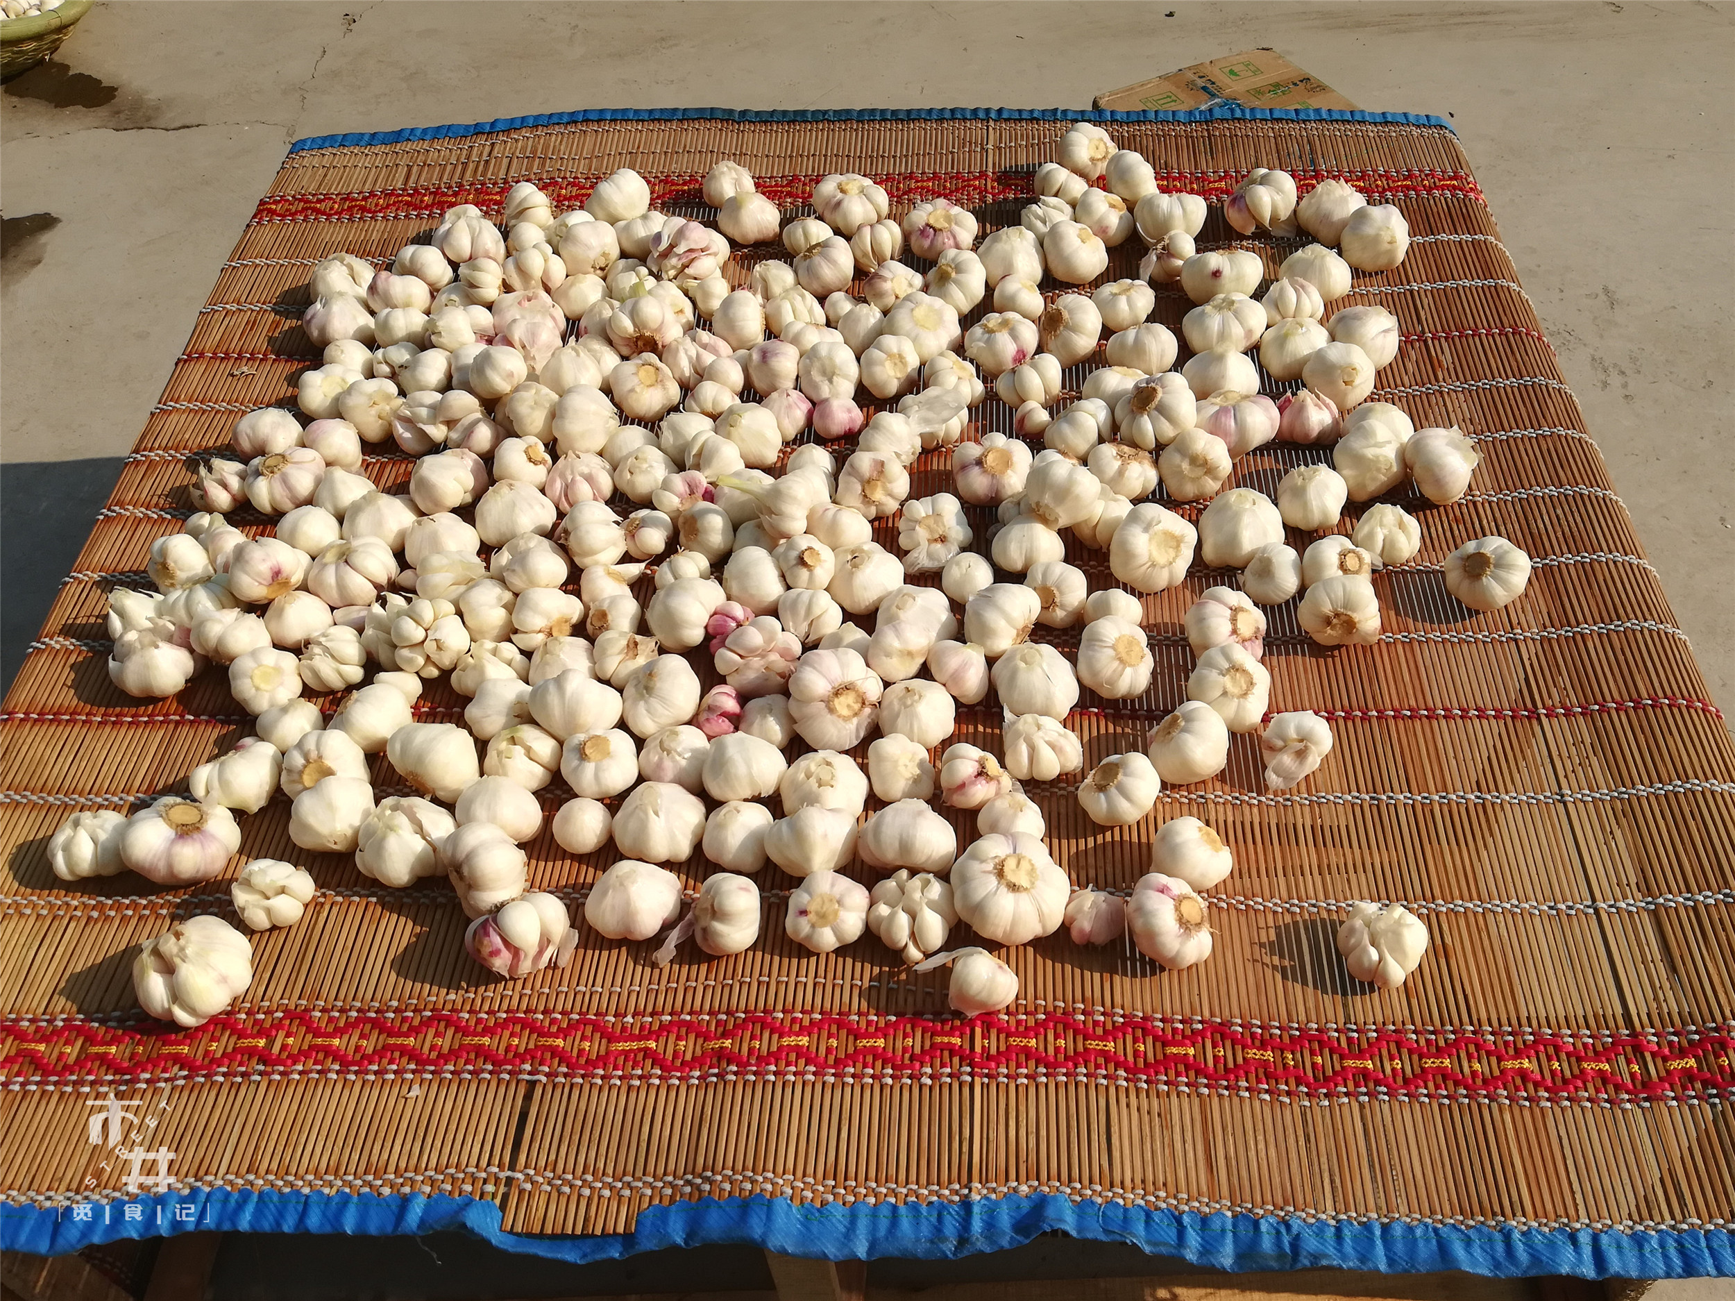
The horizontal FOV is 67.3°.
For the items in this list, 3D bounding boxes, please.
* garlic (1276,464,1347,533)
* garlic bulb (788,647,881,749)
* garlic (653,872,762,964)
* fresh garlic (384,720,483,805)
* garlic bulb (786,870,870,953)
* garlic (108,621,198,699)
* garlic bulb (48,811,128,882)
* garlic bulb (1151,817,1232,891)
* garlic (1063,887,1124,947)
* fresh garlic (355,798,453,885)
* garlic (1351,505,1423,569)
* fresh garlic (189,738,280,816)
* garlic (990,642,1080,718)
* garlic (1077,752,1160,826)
[{"bbox_3d":[0.293,-0.100,0.858,0.048,0.042,0.048,0,52,4],"label":"garlic"},{"bbox_3d":[-0.019,0.028,0.763,0.055,0.055,0.061,1,53,3],"label":"garlic bulb"},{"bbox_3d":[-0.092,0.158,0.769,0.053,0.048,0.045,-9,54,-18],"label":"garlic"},{"bbox_3d":[-0.283,0.073,0.850,0.058,0.053,0.053,38,71,-12],"label":"fresh garlic"},{"bbox_3d":[-0.023,0.151,0.756,0.049,0.039,0.049,1,53,3],"label":"garlic bulb"},{"bbox_3d":[-0.483,0.007,0.881,0.055,0.047,0.055,1,53,3],"label":"garlic"},{"bbox_3d":[-0.438,0.109,0.733,0.046,0.046,0.047,1,53,3],"label":"garlic bulb"},{"bbox_3d":[0.192,0.120,0.770,0.046,0.038,0.044,1,53,3],"label":"garlic bulb"},{"bbox_3d":[0.135,0.159,0.779,0.037,0.031,0.034,0,51,0],"label":"garlic"},{"bbox_3d":[-0.262,0.108,0.735,0.057,0.043,0.051,0,52,4],"label":"fresh garlic"},{"bbox_3d":[0.334,-0.074,0.837,0.044,0.038,0.042,0,52,4],"label":"garlic"},{"bbox_3d":[-0.419,0.083,0.862,0.057,0.047,0.048,-7,69,-26],"label":"fresh garlic"},{"bbox_3d":[0.109,0.020,0.844,0.056,0.046,0.053,1,53,3],"label":"garlic"},{"bbox_3d":[0.142,0.078,0.736,0.048,0.038,0.043,1,53,3],"label":"garlic"}]

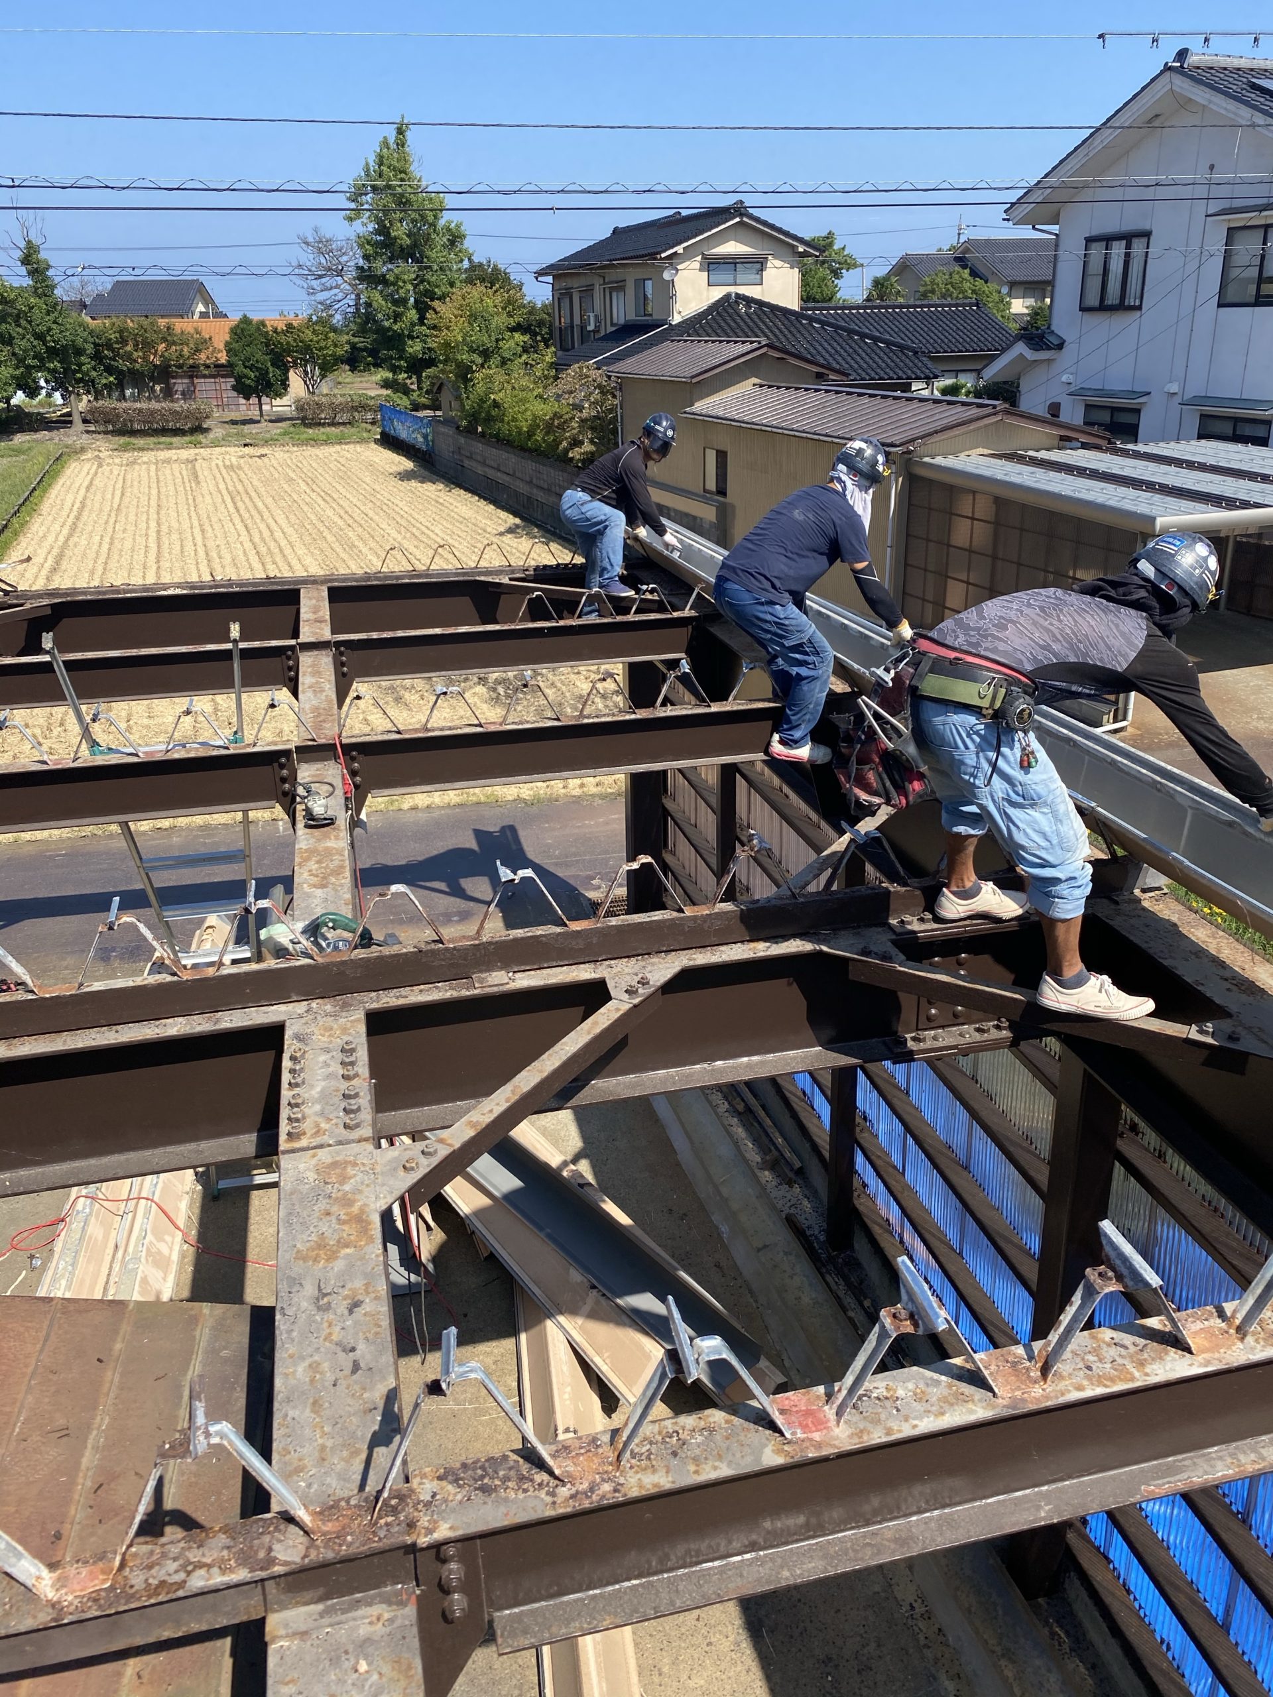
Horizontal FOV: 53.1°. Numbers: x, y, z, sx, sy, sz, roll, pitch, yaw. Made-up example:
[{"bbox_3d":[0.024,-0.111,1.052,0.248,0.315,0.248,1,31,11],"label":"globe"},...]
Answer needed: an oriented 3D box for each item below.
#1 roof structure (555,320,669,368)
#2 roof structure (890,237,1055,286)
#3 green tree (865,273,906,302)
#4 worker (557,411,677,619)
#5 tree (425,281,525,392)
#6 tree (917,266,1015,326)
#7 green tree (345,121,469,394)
[{"bbox_3d":[-0.935,-14.976,37.871,2.600,1.150,4.100,-8,23,-17],"label":"roof structure"},{"bbox_3d":[19.147,-31.485,68.884,10.300,2.500,7.600,-8,23,-16],"label":"roof structure"},{"bbox_3d":[9.847,-19.431,50.491,1.800,5.990,1.800,3,23,10],"label":"green tree"},{"bbox_3d":[-0.110,-2.240,8.500,0.780,1.360,0.550,-4,22,-6],"label":"worker"},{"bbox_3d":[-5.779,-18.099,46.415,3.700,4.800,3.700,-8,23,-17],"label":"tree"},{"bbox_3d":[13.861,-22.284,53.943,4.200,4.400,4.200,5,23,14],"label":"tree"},{"bbox_3d":[-14.694,-37.167,81.001,7.797,15.838,7.797,-4,23,-8],"label":"green tree"}]

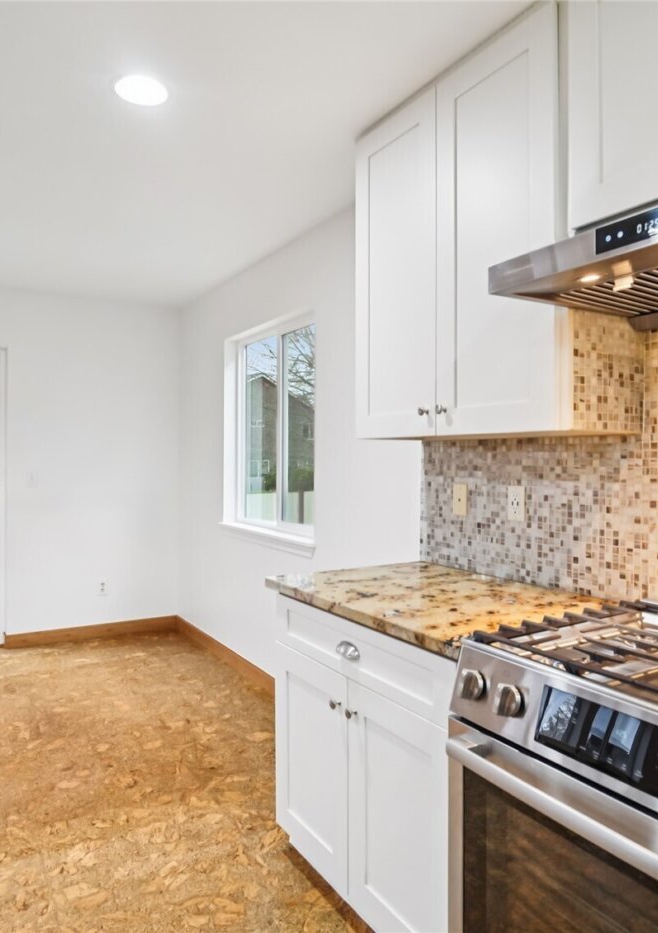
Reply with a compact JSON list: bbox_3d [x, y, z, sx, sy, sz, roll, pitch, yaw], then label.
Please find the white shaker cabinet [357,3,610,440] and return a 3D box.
[{"bbox_3d":[0.468,-0.622,1.948,0.320,1.056,0.877,0,1,-32],"label":"white shaker cabinet"}]

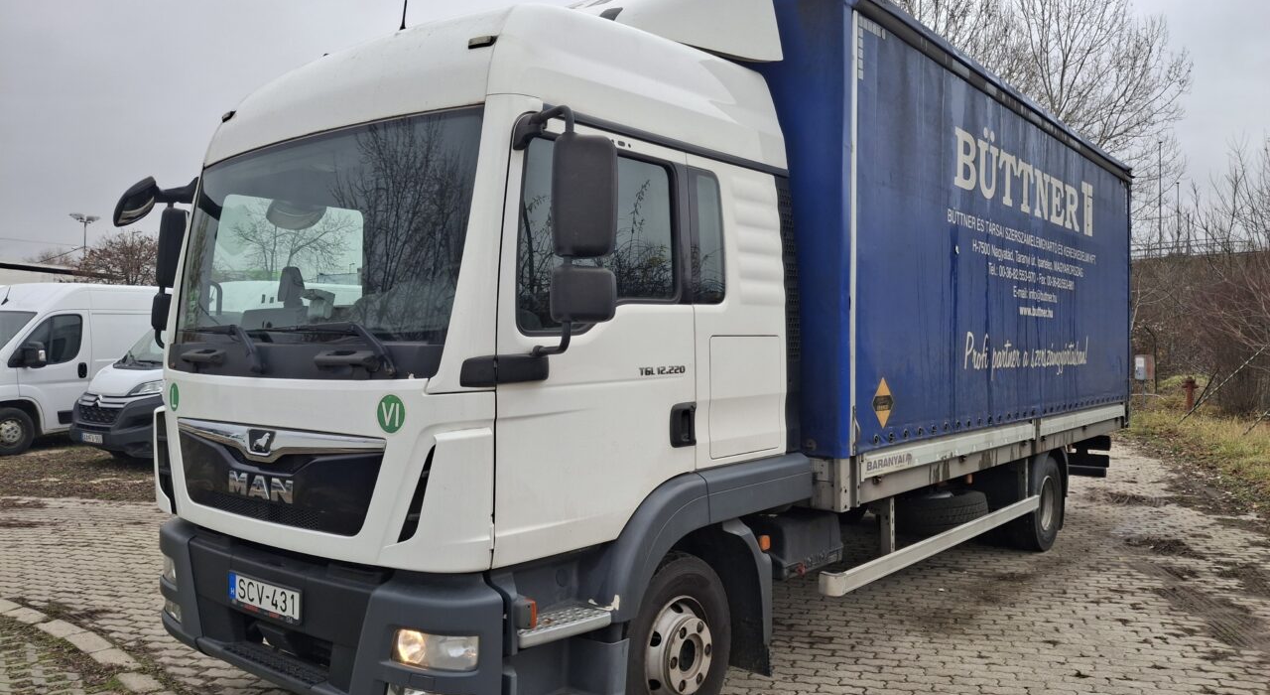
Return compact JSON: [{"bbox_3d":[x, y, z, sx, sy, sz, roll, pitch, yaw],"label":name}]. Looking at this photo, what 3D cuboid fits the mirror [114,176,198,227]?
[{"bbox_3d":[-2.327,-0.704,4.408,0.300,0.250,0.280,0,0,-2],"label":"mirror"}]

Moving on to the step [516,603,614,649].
[{"bbox_3d":[-0.303,0.999,3.308,0.410,0.050,0.190,0,0,-43],"label":"step"}]

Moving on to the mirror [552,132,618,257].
[{"bbox_3d":[-0.159,-0.476,2.880,0.195,0.390,0.110,0,0,26],"label":"mirror"}]

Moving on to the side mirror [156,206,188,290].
[{"bbox_3d":[-2.303,-0.494,4.555,0.115,0.395,0.200,0,0,-31],"label":"side mirror"}]

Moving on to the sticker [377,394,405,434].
[{"bbox_3d":[-0.808,0.220,3.041,0.130,0.130,0.005,0,0,31],"label":"sticker"}]

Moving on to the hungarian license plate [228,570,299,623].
[{"bbox_3d":[-1.417,0.946,3.492,0.520,0.112,0.012,0,0,39],"label":"hungarian license plate"}]

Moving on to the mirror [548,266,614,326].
[{"bbox_3d":[-0.164,-0.161,2.867,0.195,0.175,0.110,0,0,26],"label":"mirror"}]

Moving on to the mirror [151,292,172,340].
[{"bbox_3d":[-2.322,-0.174,4.534,0.115,0.180,0.200,0,0,-31],"label":"mirror"}]

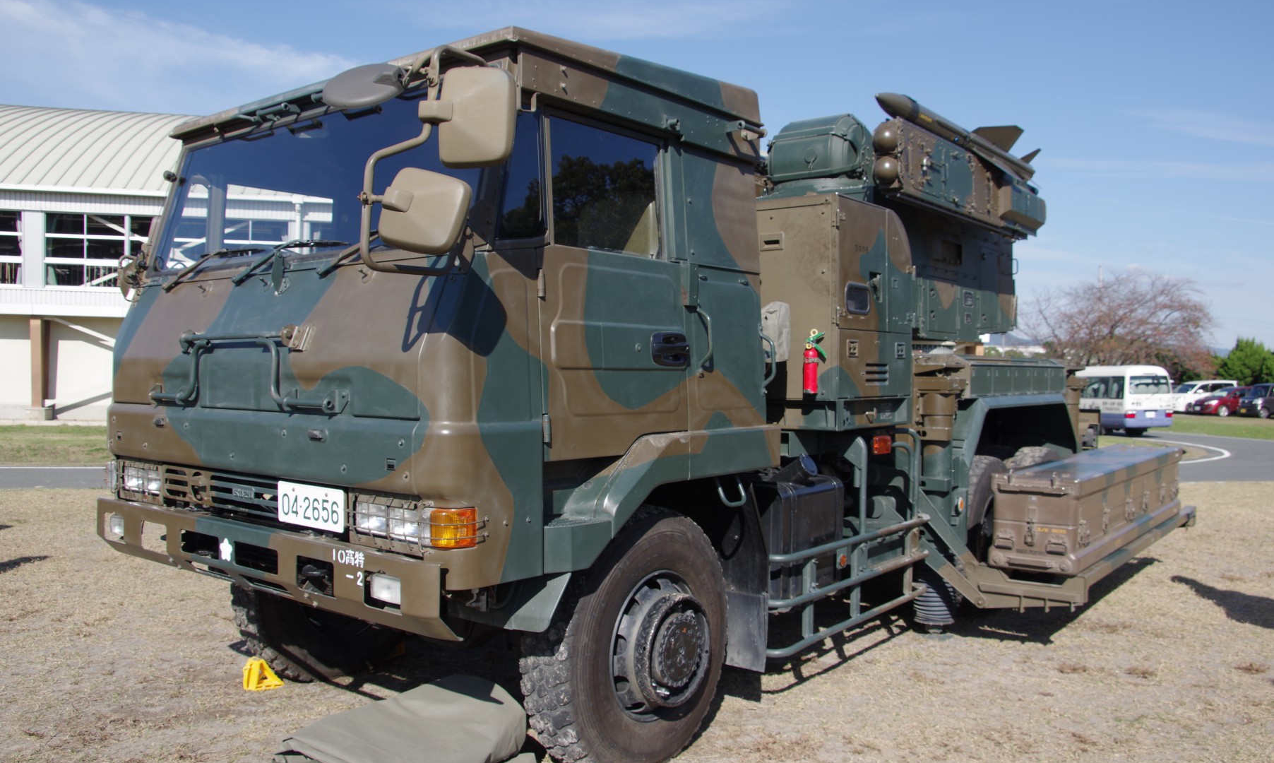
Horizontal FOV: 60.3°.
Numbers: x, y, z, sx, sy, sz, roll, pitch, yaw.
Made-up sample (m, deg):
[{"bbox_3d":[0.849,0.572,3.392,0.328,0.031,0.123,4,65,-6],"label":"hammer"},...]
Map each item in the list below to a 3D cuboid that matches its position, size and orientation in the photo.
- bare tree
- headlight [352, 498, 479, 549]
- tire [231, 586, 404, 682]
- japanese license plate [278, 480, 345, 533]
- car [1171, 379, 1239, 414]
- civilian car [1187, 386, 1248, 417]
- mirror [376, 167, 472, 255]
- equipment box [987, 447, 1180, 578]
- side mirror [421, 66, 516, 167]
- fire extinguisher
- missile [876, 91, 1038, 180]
[{"bbox_3d":[28.500,-2.500,65.000,11.000,8.000,9.500,0,1,23],"label":"bare tree"},{"bbox_3d":[-0.752,0.483,3.690,0.490,0.150,0.150,1,1,34],"label":"headlight"},{"bbox_3d":[-1.600,1.060,5.880,0.300,1.060,1.060,1,1,38],"label":"tire"},{"bbox_3d":[-1.178,0.453,3.970,0.385,0.155,0.020,1,1,39],"label":"japanese license plate"},{"bbox_3d":[29.900,0.830,58.500,4.600,1.680,1.760,0,1,-13],"label":"car"},{"bbox_3d":[30.100,1.000,55.000,3.950,1.500,1.700,0,1,-12],"label":"civilian car"},{"bbox_3d":[-0.632,-0.502,3.240,0.225,0.235,0.100,12,0,8],"label":"mirror"},{"bbox_3d":[3.466,0.871,8.120,0.520,0.530,3.600,1,1,36],"label":"equipment box"},{"bbox_3d":[-0.513,-0.800,3.320,0.265,0.305,0.100,0,1,12],"label":"side mirror"},{"bbox_3d":[0.920,-0.100,5.720,0.115,0.340,0.100,1,1,34],"label":"fire extinguisher"},{"bbox_3d":[3.030,-2.280,10.150,2.700,0.460,0.460,8,-5,-44],"label":"missile"}]

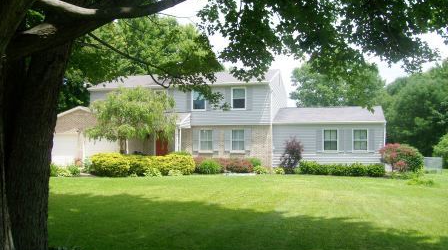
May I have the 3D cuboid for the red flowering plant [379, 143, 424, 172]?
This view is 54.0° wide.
[{"bbox_3d":[10.166,1.964,25.133,2.600,1.700,2.400,-1,-3,13],"label":"red flowering plant"}]

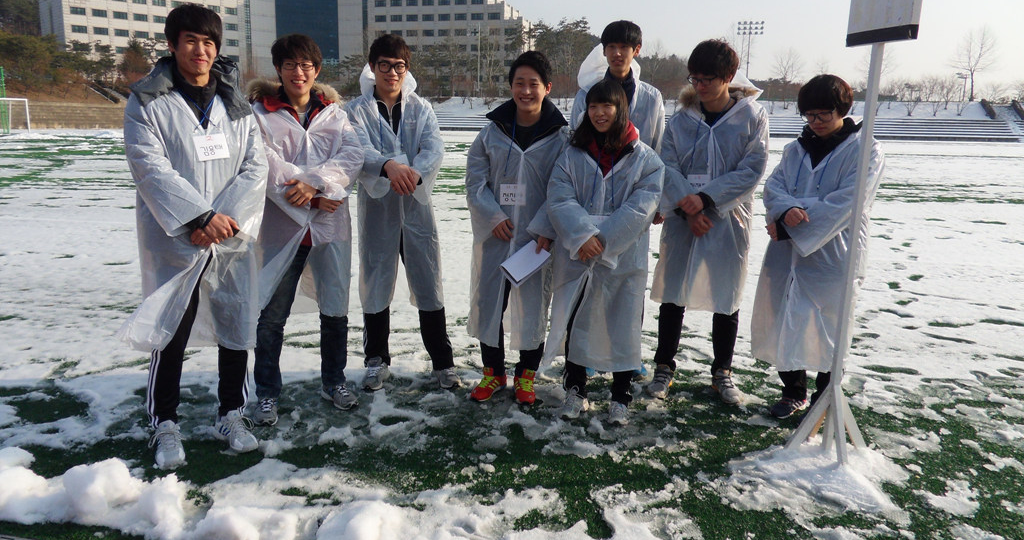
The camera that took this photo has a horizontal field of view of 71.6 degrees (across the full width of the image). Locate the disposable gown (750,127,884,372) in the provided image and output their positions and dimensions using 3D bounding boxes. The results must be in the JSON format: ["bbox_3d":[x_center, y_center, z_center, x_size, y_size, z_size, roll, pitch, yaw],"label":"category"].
[{"bbox_3d":[1.470,-0.102,3.395,0.560,1.200,0.440,8,14,31],"label":"disposable gown"}]

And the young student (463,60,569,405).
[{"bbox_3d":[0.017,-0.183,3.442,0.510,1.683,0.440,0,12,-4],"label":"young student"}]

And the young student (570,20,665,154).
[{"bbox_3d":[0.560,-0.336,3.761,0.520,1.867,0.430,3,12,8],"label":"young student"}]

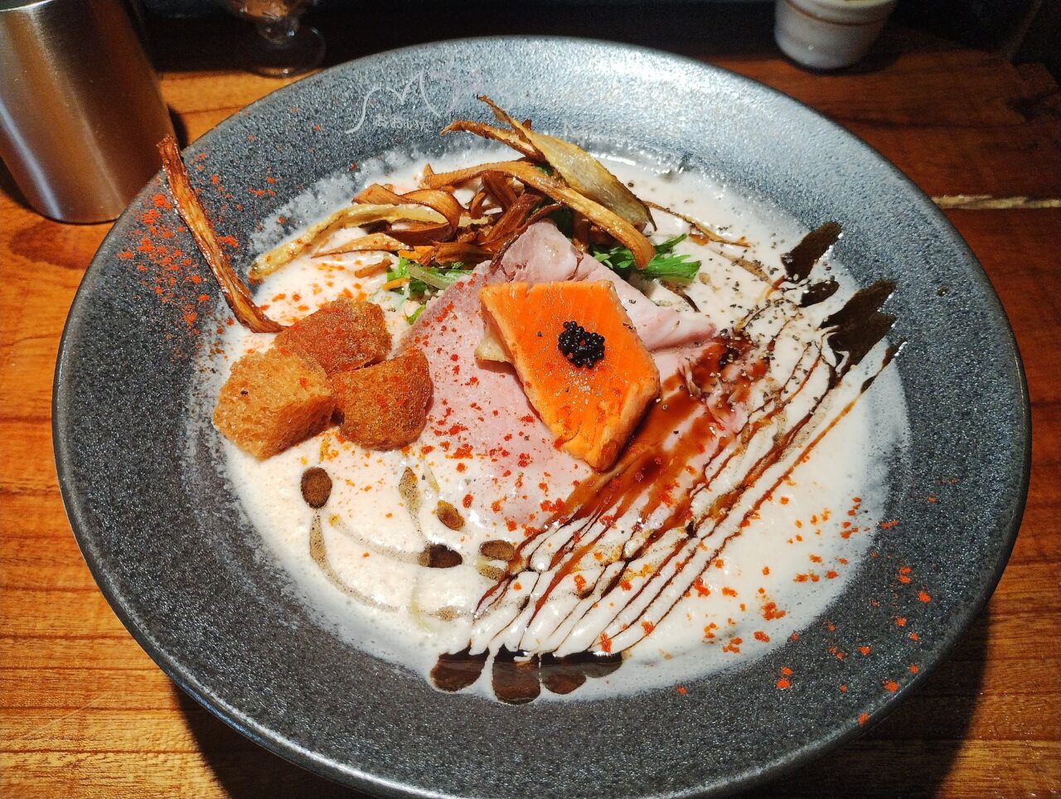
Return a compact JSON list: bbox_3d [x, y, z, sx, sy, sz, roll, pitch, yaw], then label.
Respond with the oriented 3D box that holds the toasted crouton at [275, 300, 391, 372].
[{"bbox_3d":[-0.053,-0.013,0.234,0.024,0.018,0.019,-27,60,-19],"label":"toasted crouton"}]

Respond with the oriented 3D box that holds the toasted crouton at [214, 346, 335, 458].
[{"bbox_3d":[-0.067,0.001,0.225,0.021,0.019,0.019,-5,55,9],"label":"toasted crouton"}]

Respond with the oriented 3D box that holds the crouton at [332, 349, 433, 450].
[{"bbox_3d":[-0.038,0.001,0.227,0.023,0.018,0.018,-16,57,-12],"label":"crouton"}]

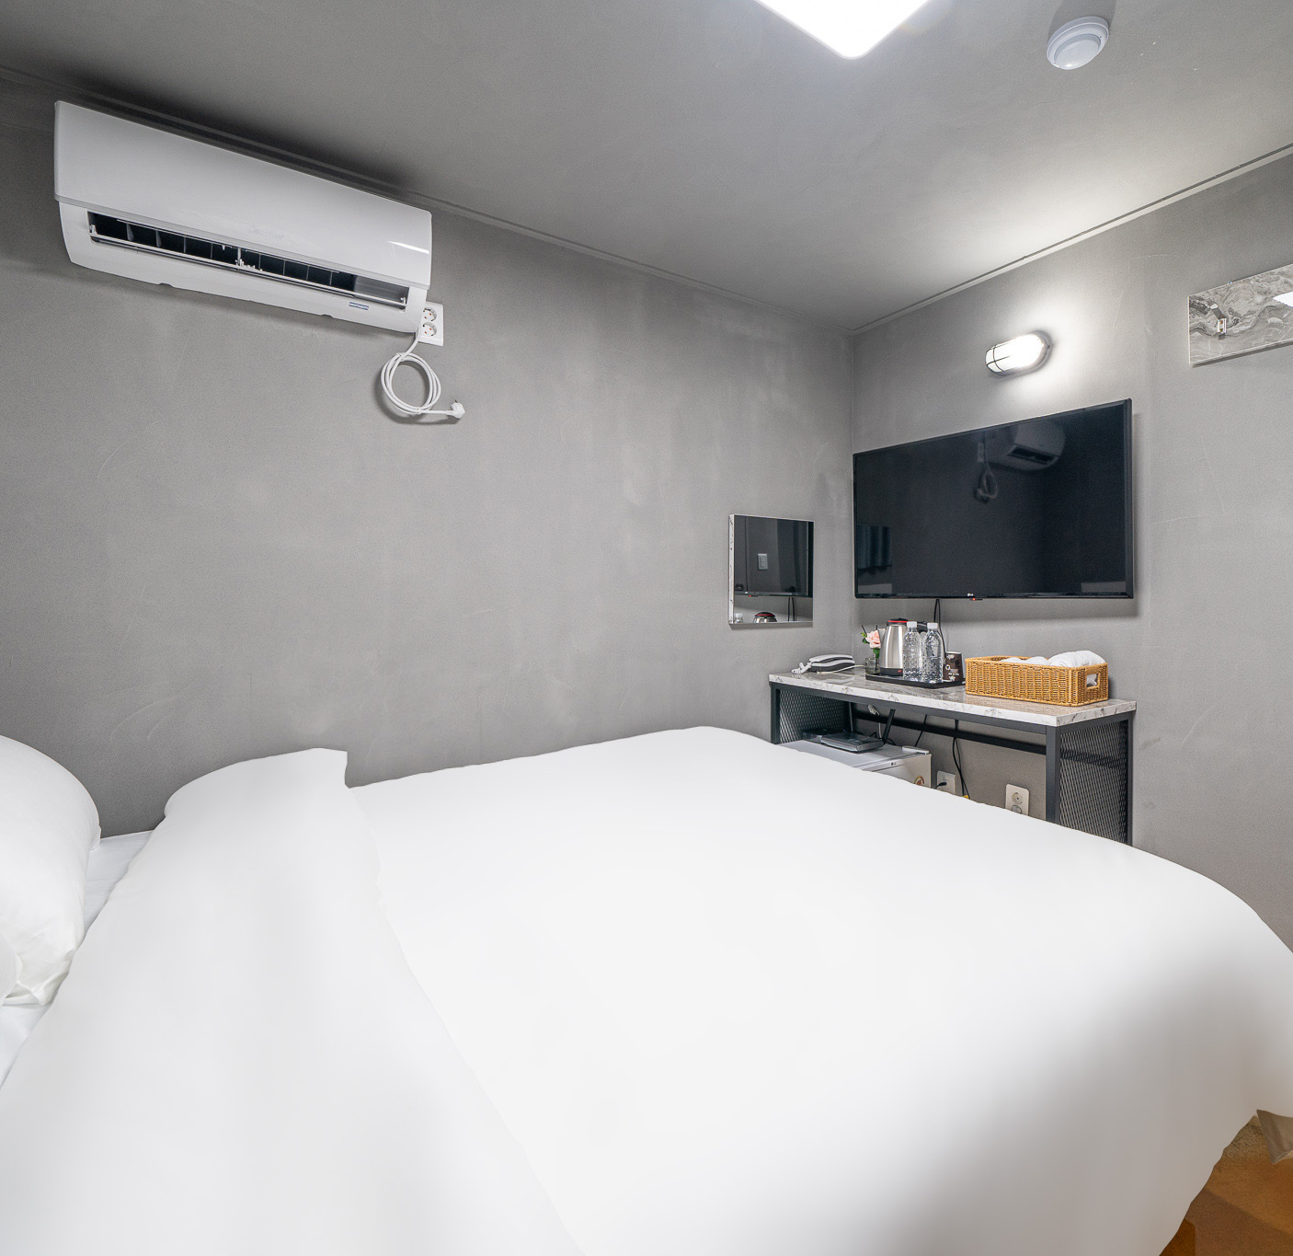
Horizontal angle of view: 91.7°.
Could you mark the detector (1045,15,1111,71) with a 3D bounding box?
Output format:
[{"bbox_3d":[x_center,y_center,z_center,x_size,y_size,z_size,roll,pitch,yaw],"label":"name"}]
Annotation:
[{"bbox_3d":[0.908,-1.220,1.323,0.107,0.034,0.107,0,2,0],"label":"detector"}]

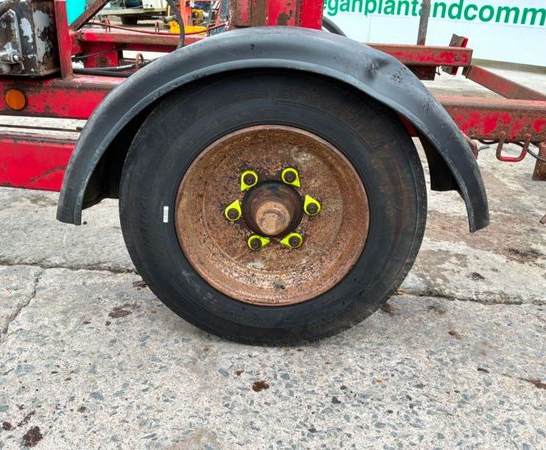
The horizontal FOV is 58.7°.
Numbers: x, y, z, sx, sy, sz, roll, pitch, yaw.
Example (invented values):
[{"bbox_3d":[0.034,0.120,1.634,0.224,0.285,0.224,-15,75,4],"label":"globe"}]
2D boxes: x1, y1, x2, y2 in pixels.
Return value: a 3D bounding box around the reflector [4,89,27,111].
[{"bbox_3d":[-0.721,-0.351,1.360,0.060,0.060,0.012,2,21,1],"label":"reflector"}]

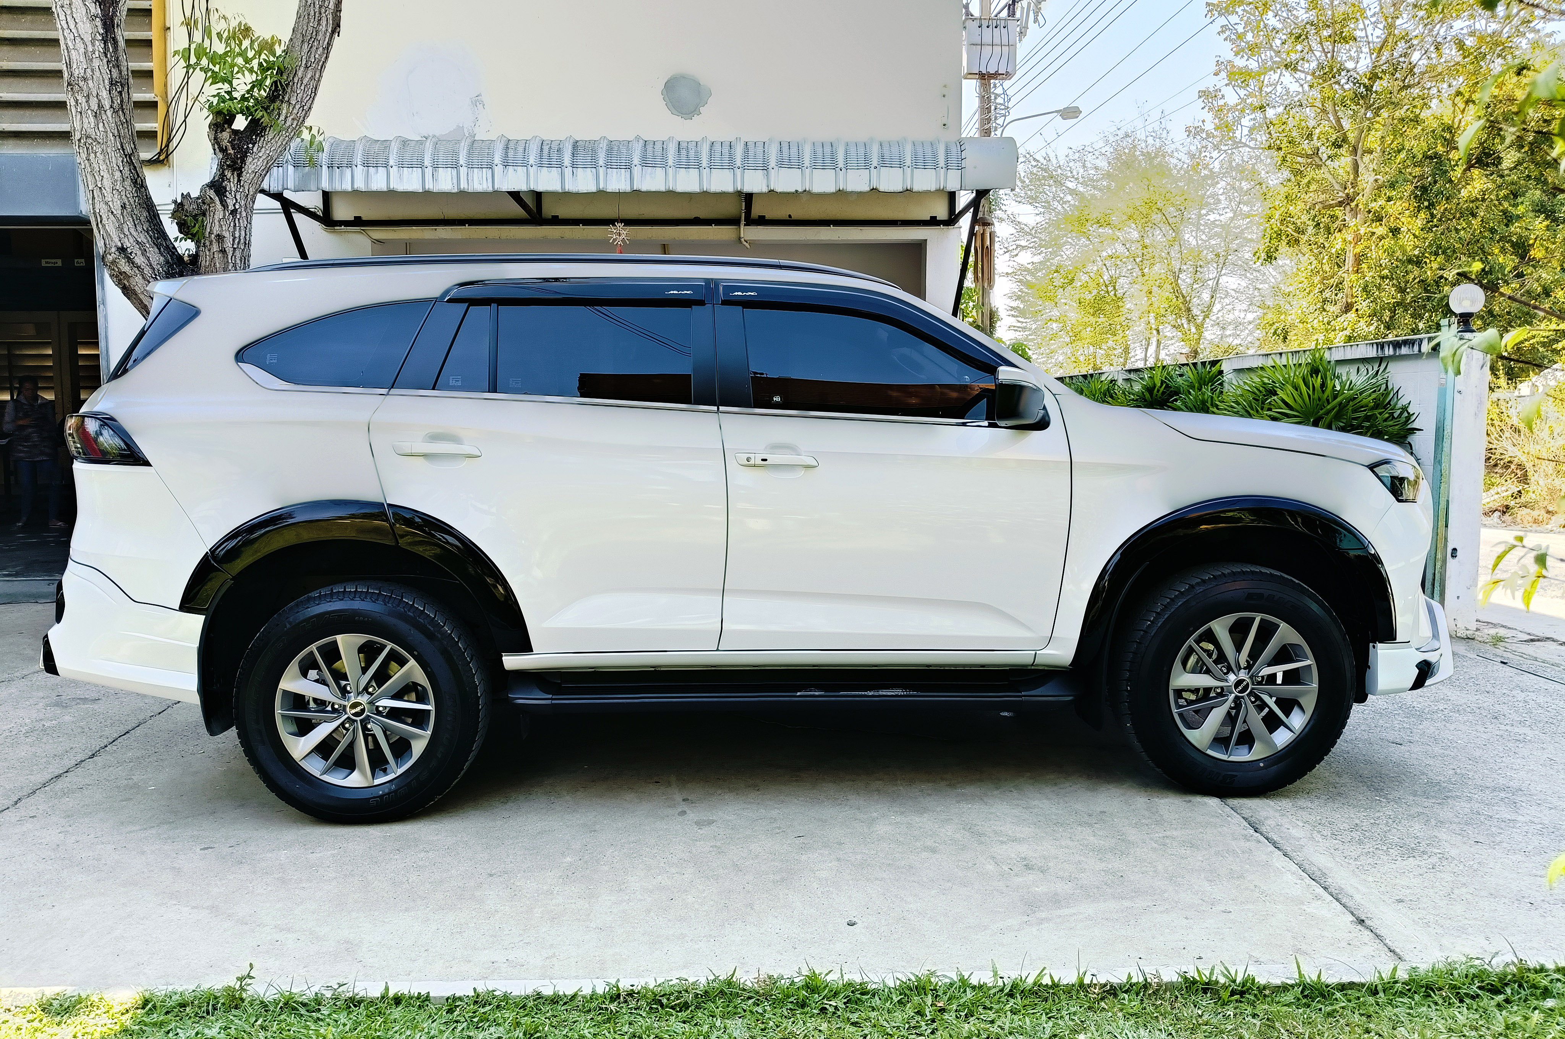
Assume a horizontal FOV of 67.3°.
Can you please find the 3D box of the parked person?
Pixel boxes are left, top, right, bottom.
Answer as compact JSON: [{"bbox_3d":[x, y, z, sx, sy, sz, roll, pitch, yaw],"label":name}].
[{"bbox_3d":[-7.646,-0.699,11.936,0.520,1.540,0.360,-4,6,-37],"label":"parked person"}]

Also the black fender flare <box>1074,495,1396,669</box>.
[{"bbox_3d":[1.463,0.204,3.802,0.994,0.526,0.150,0,5,-3],"label":"black fender flare"}]

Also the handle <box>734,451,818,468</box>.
[{"bbox_3d":[-0.019,-0.188,3.672,0.262,0.046,0.050,-1,6,-3],"label":"handle"}]

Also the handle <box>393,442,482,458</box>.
[{"bbox_3d":[-1.059,-0.215,3.620,0.268,0.046,0.050,-1,6,-3],"label":"handle"}]

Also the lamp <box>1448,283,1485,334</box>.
[{"bbox_3d":[3.903,-1.202,6.700,0.180,0.285,0.180,0,5,0],"label":"lamp"}]

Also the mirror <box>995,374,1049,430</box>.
[{"bbox_3d":[0.725,-0.376,3.628,0.150,0.185,0.240,-1,6,-3],"label":"mirror"}]

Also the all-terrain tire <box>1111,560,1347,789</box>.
[{"bbox_3d":[1.501,0.538,3.935,0.770,0.770,0.265,0,5,-3],"label":"all-terrain tire"}]

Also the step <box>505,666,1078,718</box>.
[{"bbox_3d":[0.036,0.570,3.829,1.820,0.090,0.200,0,5,-3],"label":"step"}]

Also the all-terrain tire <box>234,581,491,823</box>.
[{"bbox_3d":[-1.352,0.585,3.809,0.770,0.765,0.265,-1,6,-3],"label":"all-terrain tire"}]

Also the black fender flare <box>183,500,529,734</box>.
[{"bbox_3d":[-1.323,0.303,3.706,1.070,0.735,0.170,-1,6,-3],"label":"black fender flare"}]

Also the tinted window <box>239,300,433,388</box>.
[{"bbox_3d":[-1.407,-0.552,3.701,0.581,0.275,0.090,0,-12,1],"label":"tinted window"}]

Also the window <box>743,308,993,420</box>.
[{"bbox_3d":[0.287,-0.501,3.801,0.819,0.400,0.040,-1,-13,-5],"label":"window"}]

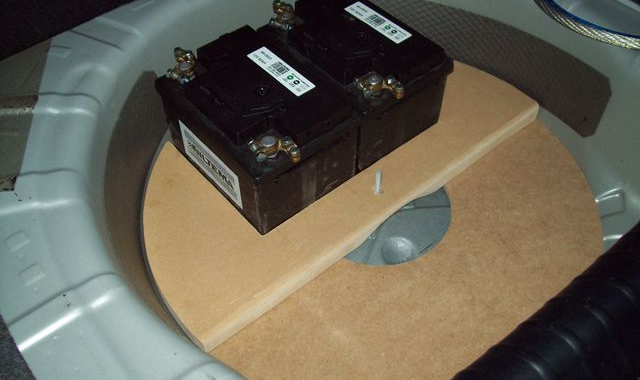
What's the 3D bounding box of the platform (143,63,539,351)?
[{"bbox_3d":[-0.007,-0.075,1.054,0.676,0.027,0.383,-32,55,-25],"label":"platform"}]

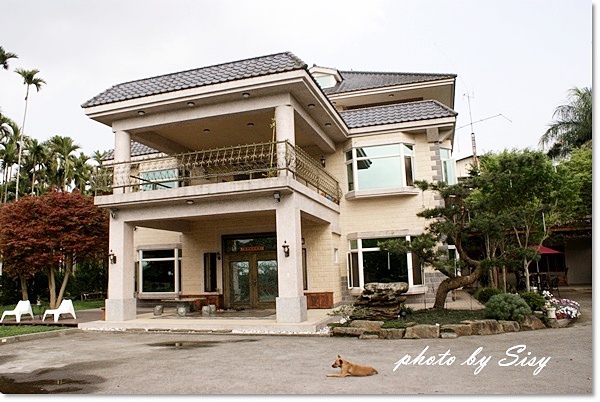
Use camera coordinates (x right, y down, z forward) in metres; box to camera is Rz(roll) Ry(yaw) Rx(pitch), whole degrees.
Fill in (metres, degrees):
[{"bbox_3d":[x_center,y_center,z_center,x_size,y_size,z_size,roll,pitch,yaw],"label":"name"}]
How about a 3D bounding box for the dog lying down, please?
[{"bbox_3d":[0.811,2.597,7.199,0.850,0.350,0.290,-2,-9,-3],"label":"dog lying down"}]

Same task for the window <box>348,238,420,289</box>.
[{"bbox_3d":[3.394,2.428,17.980,2.944,1.979,0.463,-5,-10,18],"label":"window"}]

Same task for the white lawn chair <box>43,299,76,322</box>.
[{"bbox_3d":[-8.485,3.863,15.900,0.740,0.720,0.920,-5,-10,18],"label":"white lawn chair"}]

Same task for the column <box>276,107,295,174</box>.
[{"bbox_3d":[-0.470,-1.775,14.362,0.591,2.373,0.591,-2,-9,0],"label":"column"}]

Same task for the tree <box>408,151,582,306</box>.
[{"bbox_3d":[6.685,1.005,15.900,5.400,5.200,4.000,-6,-10,23],"label":"tree"}]

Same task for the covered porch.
[{"bbox_3d":[-2.661,2.035,16.491,6.932,4.194,5.711,-5,-10,18],"label":"covered porch"}]

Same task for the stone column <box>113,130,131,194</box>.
[{"bbox_3d":[-6.423,-1.260,16.248,0.591,2.373,0.591,-5,-10,18],"label":"stone column"}]

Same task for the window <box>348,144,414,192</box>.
[{"bbox_3d":[3.238,-1.363,18.601,2.816,1.871,0.463,-5,-10,18],"label":"window"}]

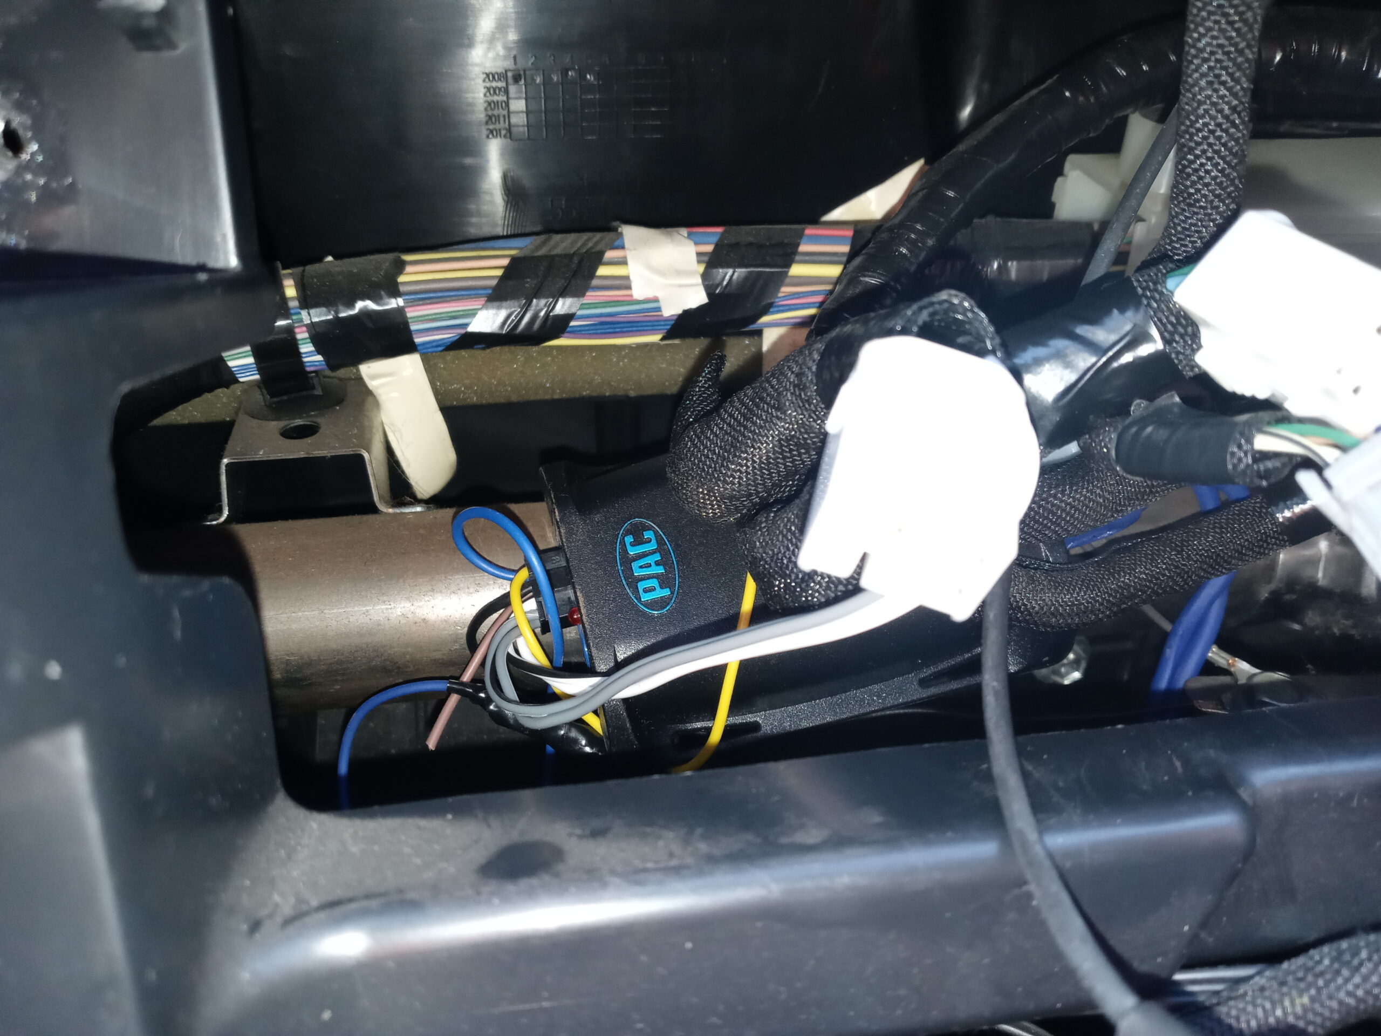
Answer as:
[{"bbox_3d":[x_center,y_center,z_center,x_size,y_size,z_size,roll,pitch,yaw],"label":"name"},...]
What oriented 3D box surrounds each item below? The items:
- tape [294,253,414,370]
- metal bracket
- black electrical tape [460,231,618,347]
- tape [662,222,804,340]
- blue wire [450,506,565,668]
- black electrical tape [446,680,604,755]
[{"bbox_3d":[-0.080,-0.050,0.270,0.025,0.024,0.022,-7,35,-10],"label":"tape"},{"bbox_3d":[-0.090,-0.017,0.274,0.048,0.022,0.038,-4,34,-6],"label":"metal bracket"},{"bbox_3d":[-0.038,-0.058,0.280,0.037,0.024,0.023,-5,34,-7],"label":"black electrical tape"},{"bbox_3d":[0.012,-0.061,0.290,0.034,0.024,0.023,-5,34,-7],"label":"tape"},{"bbox_3d":[-0.040,0.015,0.241,0.024,0.032,0.016,-5,34,-7],"label":"blue wire"},{"bbox_3d":[-0.037,0.045,0.250,0.036,0.009,0.008,22,36,0],"label":"black electrical tape"}]

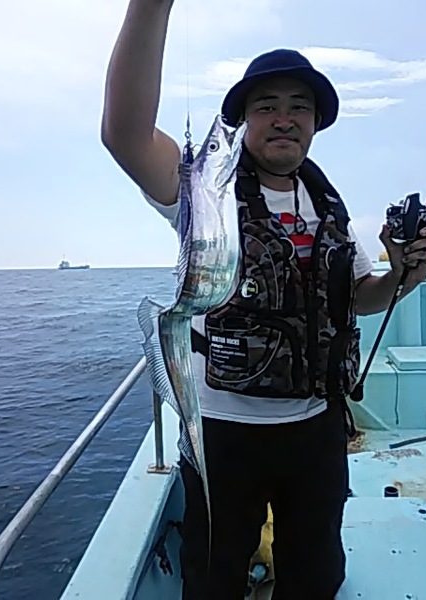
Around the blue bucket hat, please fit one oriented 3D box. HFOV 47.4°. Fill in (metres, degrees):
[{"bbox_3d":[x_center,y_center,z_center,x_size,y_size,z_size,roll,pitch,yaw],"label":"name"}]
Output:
[{"bbox_3d":[0.156,-0.492,1.140,0.275,0.155,0.295,-1,-5,3],"label":"blue bucket hat"}]

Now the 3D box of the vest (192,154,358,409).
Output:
[{"bbox_3d":[0.153,-0.070,1.165,0.410,0.570,0.290,-2,4,-16],"label":"vest"}]

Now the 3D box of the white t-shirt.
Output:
[{"bbox_3d":[0.107,-0.028,1.165,0.540,0.600,0.330,-2,4,-14],"label":"white t-shirt"}]

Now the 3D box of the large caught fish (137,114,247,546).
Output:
[{"bbox_3d":[-0.040,0.055,0.880,0.200,0.790,0.150,-1,4,0],"label":"large caught fish"}]

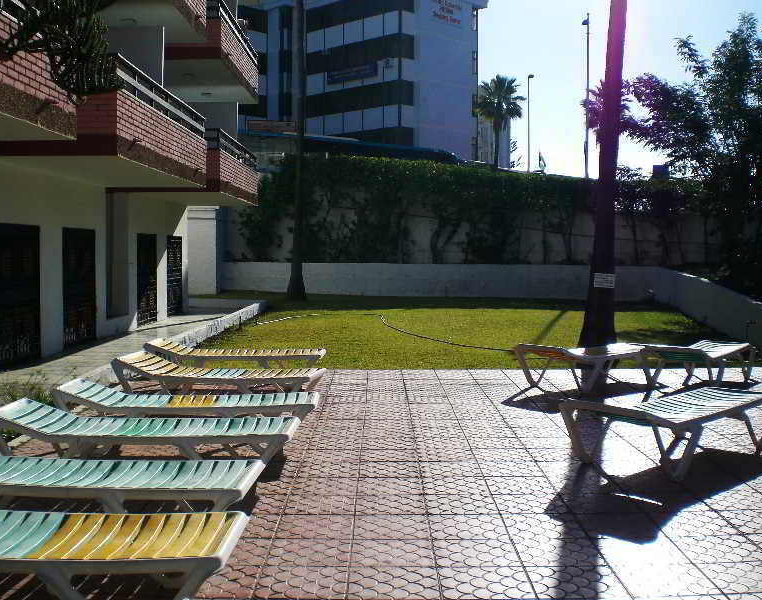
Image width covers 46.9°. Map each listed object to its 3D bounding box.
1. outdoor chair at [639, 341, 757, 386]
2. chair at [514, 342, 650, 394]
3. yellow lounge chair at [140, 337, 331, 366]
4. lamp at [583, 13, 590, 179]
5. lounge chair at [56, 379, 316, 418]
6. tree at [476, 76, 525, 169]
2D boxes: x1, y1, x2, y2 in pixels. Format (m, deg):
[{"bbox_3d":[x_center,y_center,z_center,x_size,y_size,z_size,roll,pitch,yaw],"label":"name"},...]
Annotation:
[{"bbox_3d":[3.540,0.682,9.732,0.650,0.480,1.906,2,4,38],"label":"outdoor chair"},{"bbox_3d":[2.374,0.689,9.656,1.906,0.480,0.650,-3,4,-37],"label":"chair"},{"bbox_3d":[-1.576,0.697,9.690,1.906,0.480,0.650,0,3,4],"label":"yellow lounge chair"},{"bbox_3d":[10.077,-9.621,43.000,0.400,8.900,0.300,0,3,0],"label":"lamp"},{"bbox_3d":[-1.434,0.872,6.703,1.906,0.480,0.650,0,3,-1],"label":"lounge chair"},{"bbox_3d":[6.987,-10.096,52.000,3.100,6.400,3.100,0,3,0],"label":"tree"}]

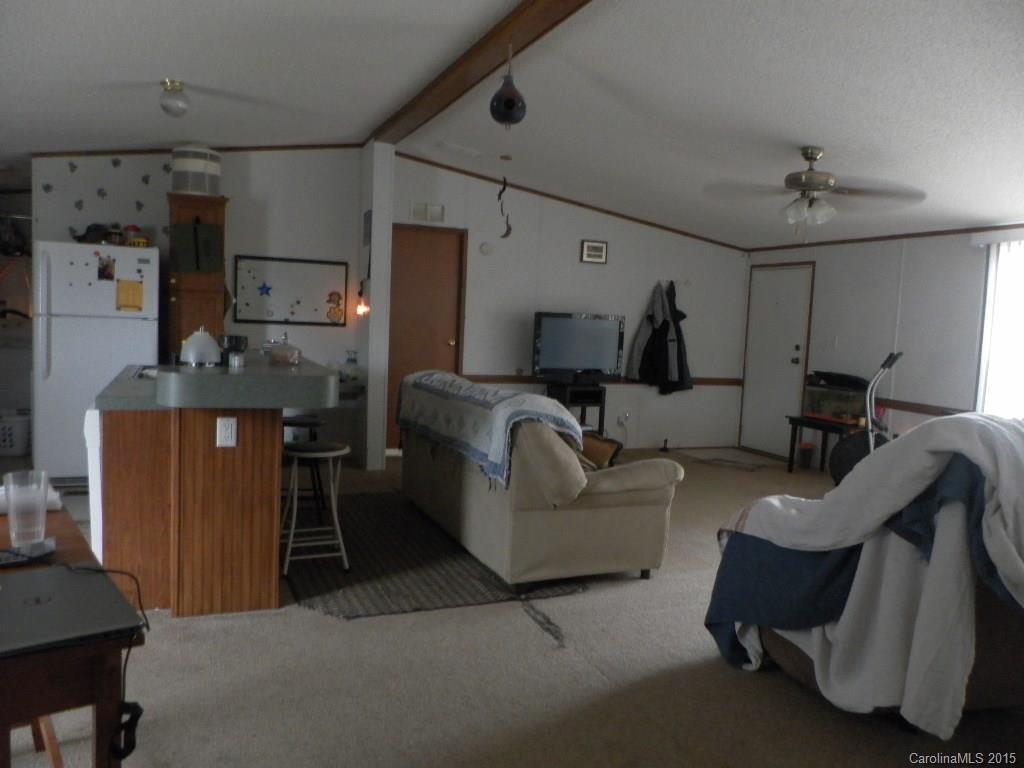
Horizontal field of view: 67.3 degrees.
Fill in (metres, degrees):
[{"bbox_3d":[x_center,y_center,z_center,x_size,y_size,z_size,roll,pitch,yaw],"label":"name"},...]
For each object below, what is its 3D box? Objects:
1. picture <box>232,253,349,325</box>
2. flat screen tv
[{"bbox_3d":[-1.841,-0.772,6.472,0.917,0.552,0.025,0,5,-23],"label":"picture"},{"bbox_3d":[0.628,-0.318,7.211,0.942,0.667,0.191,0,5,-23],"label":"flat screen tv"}]

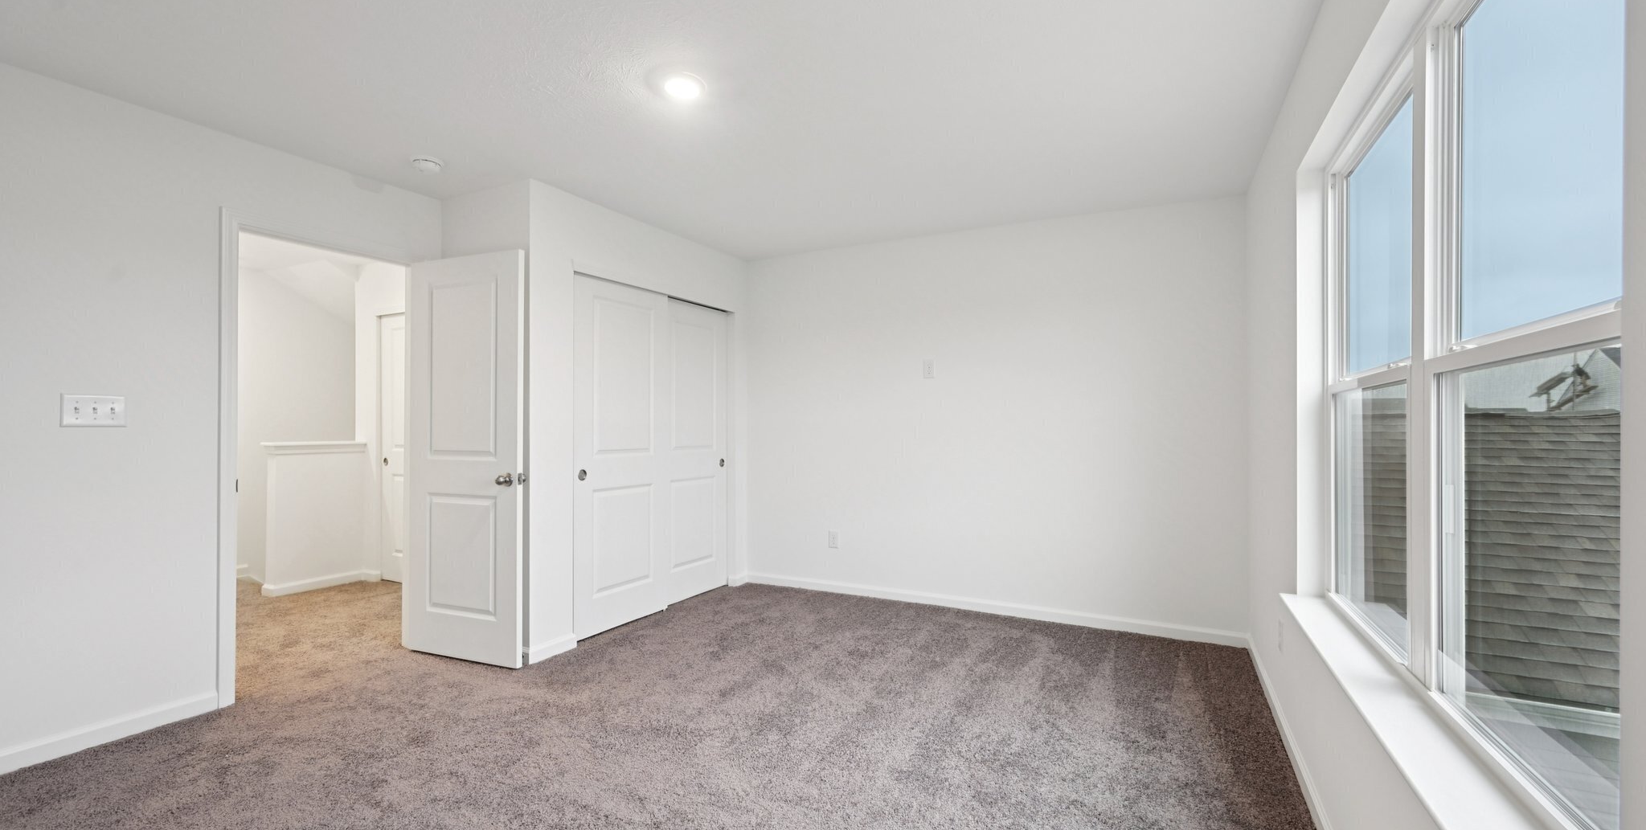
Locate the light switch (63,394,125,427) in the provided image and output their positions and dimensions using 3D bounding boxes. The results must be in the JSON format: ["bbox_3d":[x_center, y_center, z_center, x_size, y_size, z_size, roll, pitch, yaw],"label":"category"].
[{"bbox_3d":[-2.713,-0.014,2.384,0.010,0.117,0.165,0,0,28],"label":"light switch"}]

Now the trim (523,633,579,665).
[{"bbox_3d":[-1.402,1.207,3.324,0.014,0.083,0.300,0,0,28],"label":"trim"}]

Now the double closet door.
[{"bbox_3d":[-1.060,0.236,4.148,0.080,2.000,1.475,0,0,28],"label":"double closet door"}]

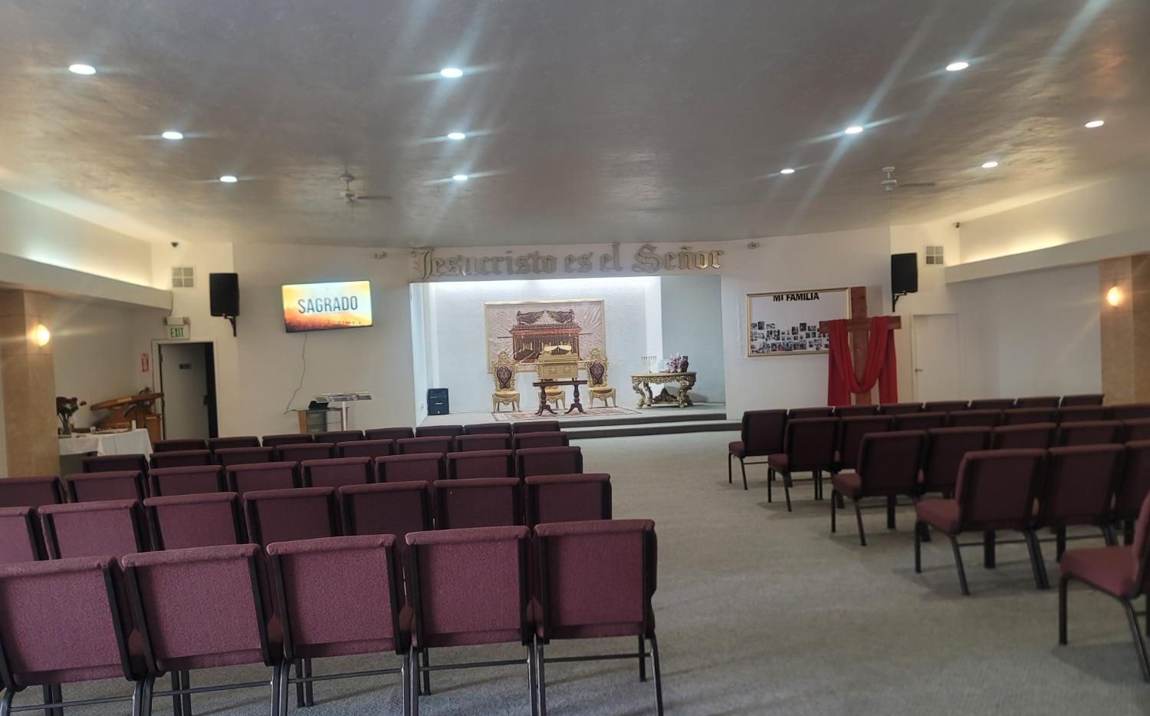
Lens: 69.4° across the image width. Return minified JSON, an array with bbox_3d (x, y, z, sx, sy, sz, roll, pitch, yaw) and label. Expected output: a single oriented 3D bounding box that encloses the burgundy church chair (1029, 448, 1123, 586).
[{"bbox_3d":[3.021,0.952,5.243,0.510,0.850,0.666,-2,0,-6],"label":"burgundy church chair"}]

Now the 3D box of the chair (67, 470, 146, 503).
[{"bbox_3d":[-3.209,1.207,5.909,0.501,0.851,0.637,-2,0,-10],"label":"chair"}]

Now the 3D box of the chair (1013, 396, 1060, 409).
[{"bbox_3d":[5.081,0.867,9.385,0.501,0.851,0.637,-2,0,-3],"label":"chair"}]

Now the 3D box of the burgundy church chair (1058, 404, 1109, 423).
[{"bbox_3d":[4.732,0.879,7.985,0.501,0.851,0.637,-2,0,-1],"label":"burgundy church chair"}]

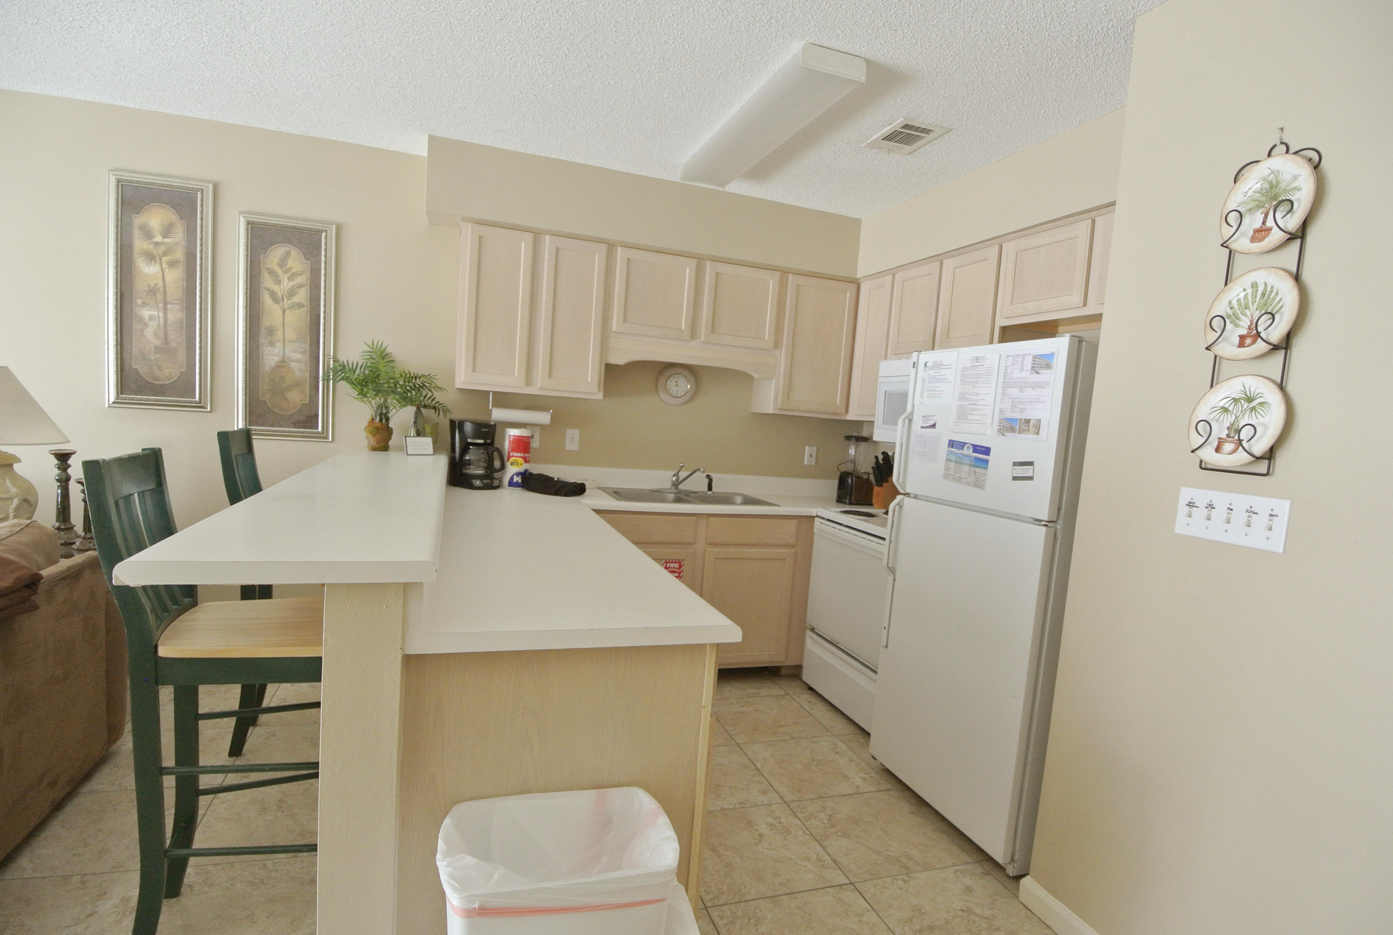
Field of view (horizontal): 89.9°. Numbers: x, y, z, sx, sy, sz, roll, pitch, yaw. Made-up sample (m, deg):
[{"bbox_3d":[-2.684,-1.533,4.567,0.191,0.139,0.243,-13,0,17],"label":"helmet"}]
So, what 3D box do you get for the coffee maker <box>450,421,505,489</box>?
[{"bbox_3d":[-1.082,-0.064,3.426,0.240,0.325,0.200,8,6,38],"label":"coffee maker"}]

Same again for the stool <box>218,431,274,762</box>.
[{"bbox_3d":[-1.493,0.458,2.641,0.530,1.175,0.430,3,5,-16],"label":"stool"}]

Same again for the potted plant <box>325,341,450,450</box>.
[{"bbox_3d":[-1.394,-0.316,3.165,0.530,0.500,0.430,3,5,-19],"label":"potted plant"}]

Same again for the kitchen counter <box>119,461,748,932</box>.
[{"bbox_3d":[-0.796,0.581,2.436,1.075,1.070,2.430,3,5,-19],"label":"kitchen counter"}]

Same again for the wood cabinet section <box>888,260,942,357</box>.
[{"bbox_3d":[1.168,-0.743,3.371,0.300,0.430,0.350,3,5,-19],"label":"wood cabinet section"}]

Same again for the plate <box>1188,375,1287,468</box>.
[{"bbox_3d":[1.211,-0.103,1.567,0.025,0.208,0.208,3,5,-19],"label":"plate"}]

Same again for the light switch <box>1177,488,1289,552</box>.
[{"bbox_3d":[1.220,0.116,1.600,0.012,0.114,0.246,3,5,-19],"label":"light switch"}]

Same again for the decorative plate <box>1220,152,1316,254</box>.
[{"bbox_3d":[1.235,-0.565,1.512,0.028,0.198,0.195,3,5,-19],"label":"decorative plate"}]

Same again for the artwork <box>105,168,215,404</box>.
[{"bbox_3d":[-2.365,-0.761,3.089,0.383,1.000,0.035,3,5,-19],"label":"artwork"}]

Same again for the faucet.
[{"bbox_3d":[-0.057,0.058,3.804,0.070,0.155,0.220,0,6,-41],"label":"faucet"}]

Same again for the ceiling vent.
[{"bbox_3d":[0.803,-1.253,2.678,0.205,0.020,0.285,3,5,-19],"label":"ceiling vent"}]

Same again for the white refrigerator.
[{"bbox_3d":[1.200,0.433,2.502,0.765,1.657,0.710,3,5,-19],"label":"white refrigerator"}]

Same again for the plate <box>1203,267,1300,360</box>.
[{"bbox_3d":[1.229,-0.338,1.548,0.025,0.205,0.205,3,5,-19],"label":"plate"}]

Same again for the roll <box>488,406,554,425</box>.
[{"bbox_3d":[-0.861,-0.252,3.449,0.285,0.080,0.080,3,5,-19],"label":"roll"}]

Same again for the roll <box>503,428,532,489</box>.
[{"bbox_3d":[-0.885,-0.035,3.465,0.130,0.285,0.130,3,5,-19],"label":"roll"}]

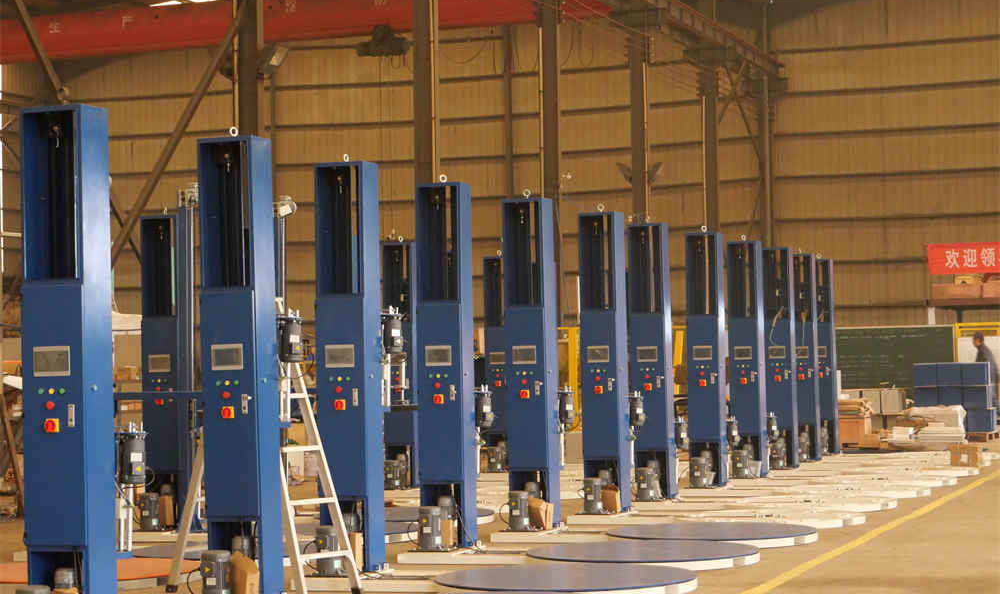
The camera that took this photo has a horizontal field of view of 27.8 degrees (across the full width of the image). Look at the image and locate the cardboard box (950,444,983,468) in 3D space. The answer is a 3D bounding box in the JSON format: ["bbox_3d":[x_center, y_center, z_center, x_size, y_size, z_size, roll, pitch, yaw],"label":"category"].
[{"bbox_3d":[5.559,1.900,24.129,0.320,0.250,0.280,-2,-2,28],"label":"cardboard box"}]

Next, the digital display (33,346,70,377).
[{"bbox_3d":[-2.247,0.325,10.157,0.213,0.149,0.030,-2,-2,21],"label":"digital display"}]

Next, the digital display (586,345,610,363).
[{"bbox_3d":[0.890,0.519,18.245,0.212,0.148,0.030,-2,-2,23],"label":"digital display"}]

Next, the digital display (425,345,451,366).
[{"bbox_3d":[-0.449,0.438,14.935,0.205,0.147,0.040,-2,-2,21],"label":"digital display"}]

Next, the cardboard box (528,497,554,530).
[{"bbox_3d":[0.336,1.755,16.330,0.180,0.240,0.090,-3,-2,38],"label":"cardboard box"}]

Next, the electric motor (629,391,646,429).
[{"bbox_3d":[1.249,1.024,18.399,0.149,0.333,0.169,0,-2,-23],"label":"electric motor"}]

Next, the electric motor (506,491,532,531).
[{"bbox_3d":[0.153,1.724,16.268,0.169,0.308,0.199,-2,-2,22],"label":"electric motor"}]

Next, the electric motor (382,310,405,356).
[{"bbox_3d":[-0.713,0.238,13.533,0.149,0.298,0.169,0,-2,-23],"label":"electric motor"}]

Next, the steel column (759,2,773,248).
[{"bbox_3d":[7.696,-2.561,57.946,0.380,11.530,0.280,-2,-2,21],"label":"steel column"}]

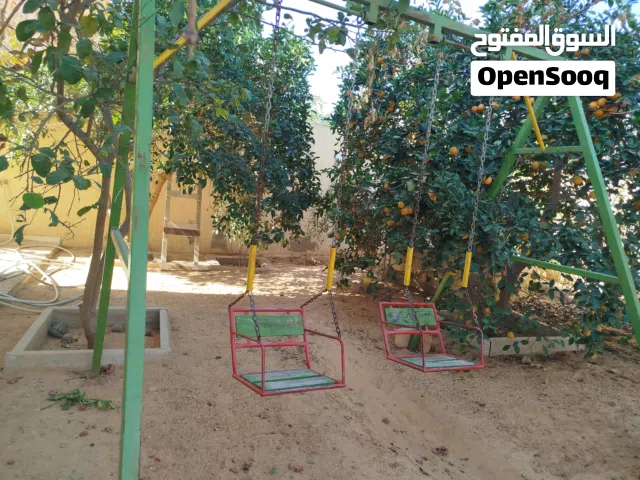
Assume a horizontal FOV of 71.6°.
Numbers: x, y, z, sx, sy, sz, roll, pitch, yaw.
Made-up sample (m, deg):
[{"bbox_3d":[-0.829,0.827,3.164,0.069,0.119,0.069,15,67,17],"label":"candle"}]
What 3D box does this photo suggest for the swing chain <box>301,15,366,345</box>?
[{"bbox_3d":[0.108,-0.373,2.717,0.052,1.847,0.496,4,5,-28],"label":"swing chain"}]

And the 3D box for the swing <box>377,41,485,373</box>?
[{"bbox_3d":[0.853,-0.176,2.968,0.552,2.091,0.609,4,6,-28],"label":"swing"}]

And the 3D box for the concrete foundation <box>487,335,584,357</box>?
[{"bbox_3d":[2.444,1.175,5.138,1.560,0.189,0.180,4,5,-28],"label":"concrete foundation"}]

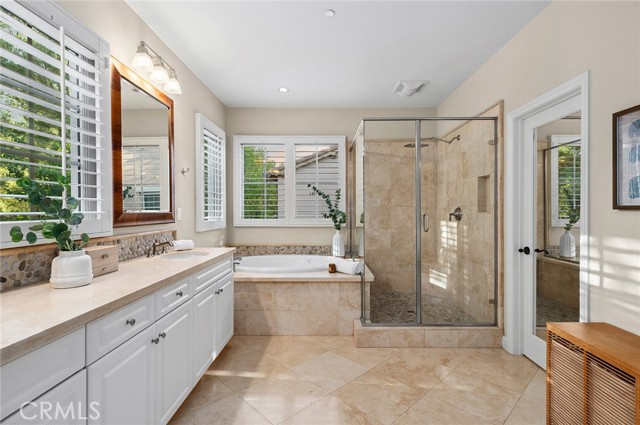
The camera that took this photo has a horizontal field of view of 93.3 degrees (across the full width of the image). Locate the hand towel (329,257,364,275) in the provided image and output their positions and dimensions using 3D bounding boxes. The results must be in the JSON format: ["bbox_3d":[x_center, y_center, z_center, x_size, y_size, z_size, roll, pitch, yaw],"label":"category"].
[{"bbox_3d":[0.286,0.579,3.240,0.360,0.125,0.135,0,1,45],"label":"hand towel"}]

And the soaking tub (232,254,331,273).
[{"bbox_3d":[-0.405,0.850,3.728,1.470,0.480,1.090,0,0,1],"label":"soaking tub"}]

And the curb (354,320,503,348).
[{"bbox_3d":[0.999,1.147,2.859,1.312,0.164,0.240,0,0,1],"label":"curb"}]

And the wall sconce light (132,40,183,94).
[{"bbox_3d":[-1.280,-1.097,2.351,0.190,0.200,0.560,0,0,1],"label":"wall sconce light"}]

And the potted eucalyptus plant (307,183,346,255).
[{"bbox_3d":[0.103,0.120,4.130,0.517,1.008,0.340,0,0,1],"label":"potted eucalyptus plant"}]

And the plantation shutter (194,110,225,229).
[{"bbox_3d":[-1.324,-0.437,3.743,0.055,1.306,0.849,0,0,1],"label":"plantation shutter"}]

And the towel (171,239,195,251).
[{"bbox_3d":[-1.220,0.289,2.729,0.190,0.092,0.100,-1,1,-37],"label":"towel"}]

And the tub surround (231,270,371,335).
[{"bbox_3d":[-0.399,0.935,3.660,1.895,0.589,1.342,0,0,1],"label":"tub surround"}]

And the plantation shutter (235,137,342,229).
[{"bbox_3d":[-0.422,-0.438,4.291,1.588,1.298,0.060,0,0,1],"label":"plantation shutter"}]

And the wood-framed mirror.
[{"bbox_3d":[-1.349,-0.459,2.372,0.045,1.117,0.800,0,0,1],"label":"wood-framed mirror"}]

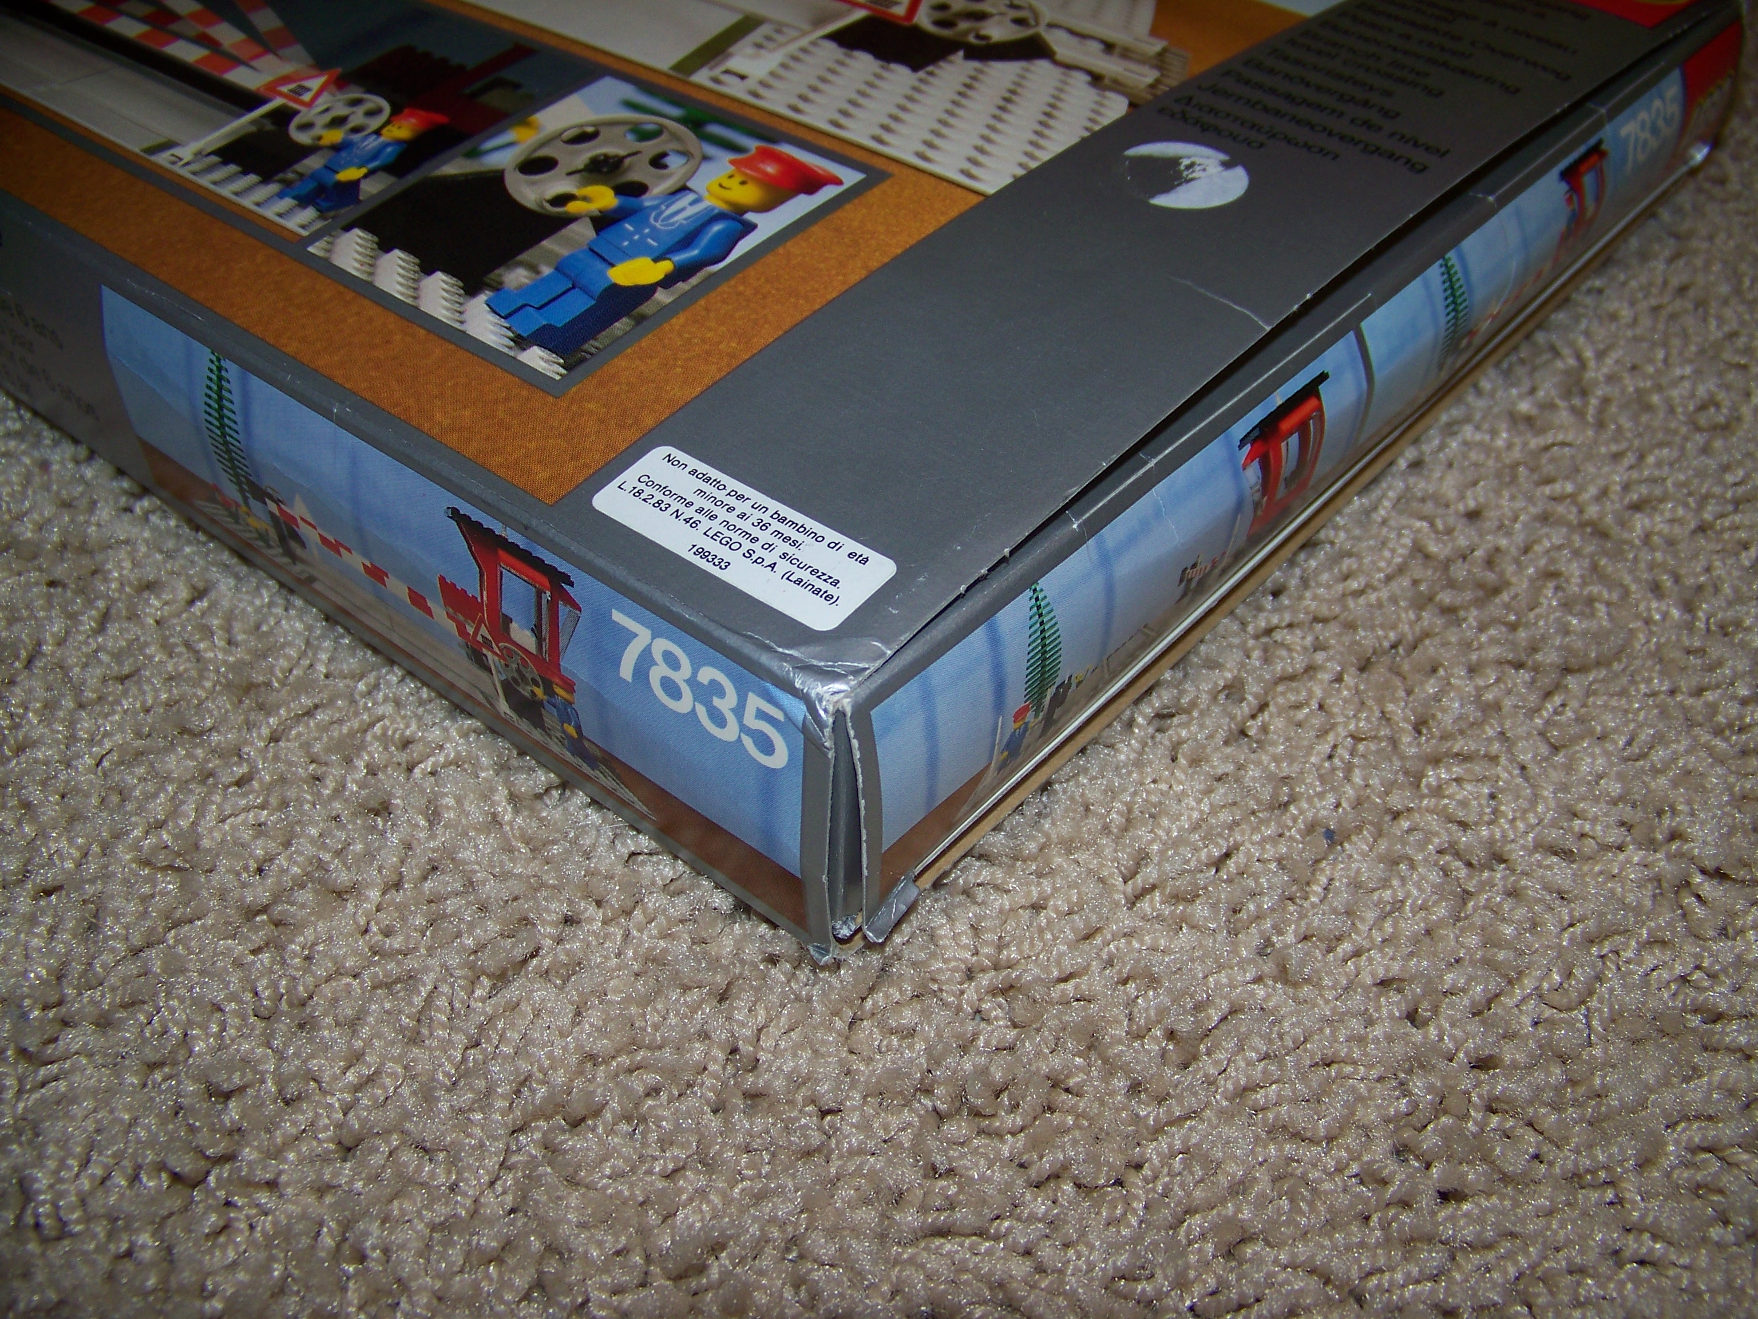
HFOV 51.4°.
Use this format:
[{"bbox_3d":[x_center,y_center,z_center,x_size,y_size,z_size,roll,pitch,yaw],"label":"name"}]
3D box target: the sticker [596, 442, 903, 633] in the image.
[{"bbox_3d":[-0.020,-0.018,0.263,0.045,0.001,0.018,29,51,25],"label":"sticker"}]

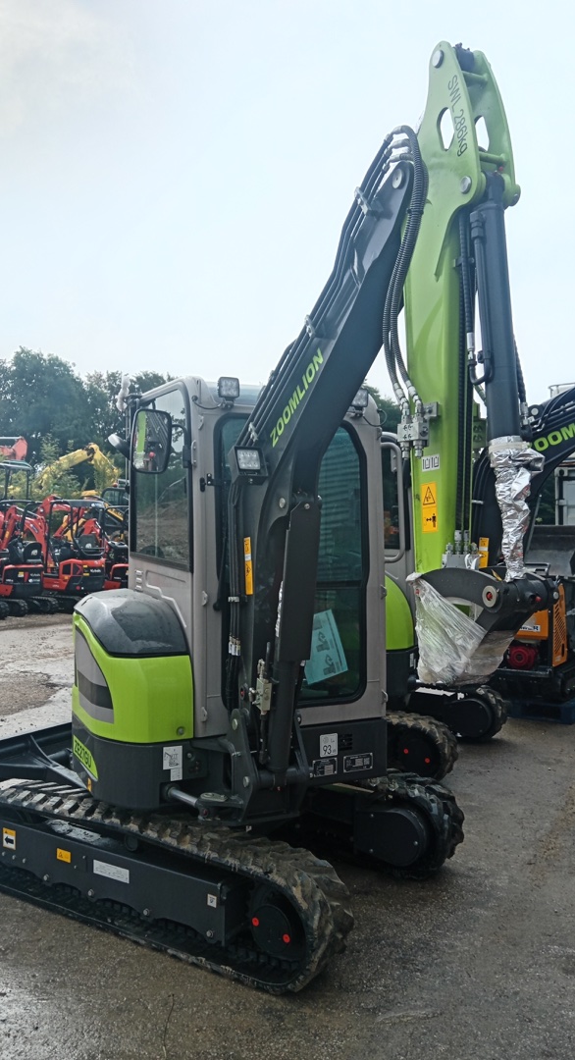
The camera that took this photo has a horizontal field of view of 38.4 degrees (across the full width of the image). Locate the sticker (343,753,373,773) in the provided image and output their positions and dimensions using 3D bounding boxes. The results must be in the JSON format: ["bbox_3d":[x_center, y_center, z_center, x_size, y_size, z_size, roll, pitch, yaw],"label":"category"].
[{"bbox_3d":[0.351,1.149,4.077,0.158,0.077,0.006,0,0,-24],"label":"sticker"}]

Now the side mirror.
[{"bbox_3d":[-0.604,-0.393,3.660,0.175,0.280,0.060,0,8,-25],"label":"side mirror"}]

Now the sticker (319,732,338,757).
[{"bbox_3d":[0.199,1.045,4.010,0.094,0.104,0.006,0,0,-24],"label":"sticker"}]

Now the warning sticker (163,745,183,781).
[{"bbox_3d":[-0.503,1.031,3.640,0.087,0.157,0.006,0,0,-19],"label":"warning sticker"}]

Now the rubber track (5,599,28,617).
[{"bbox_3d":[-5.580,1.510,16.400,1.250,0.350,0.190,0,0,37],"label":"rubber track"}]

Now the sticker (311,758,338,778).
[{"bbox_3d":[0.183,1.152,4.003,0.130,0.078,0.006,0,0,-24],"label":"sticker"}]

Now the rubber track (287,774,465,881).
[{"bbox_3d":[-0.029,1.526,4.758,2.080,0.470,0.300,-1,0,33],"label":"rubber track"}]

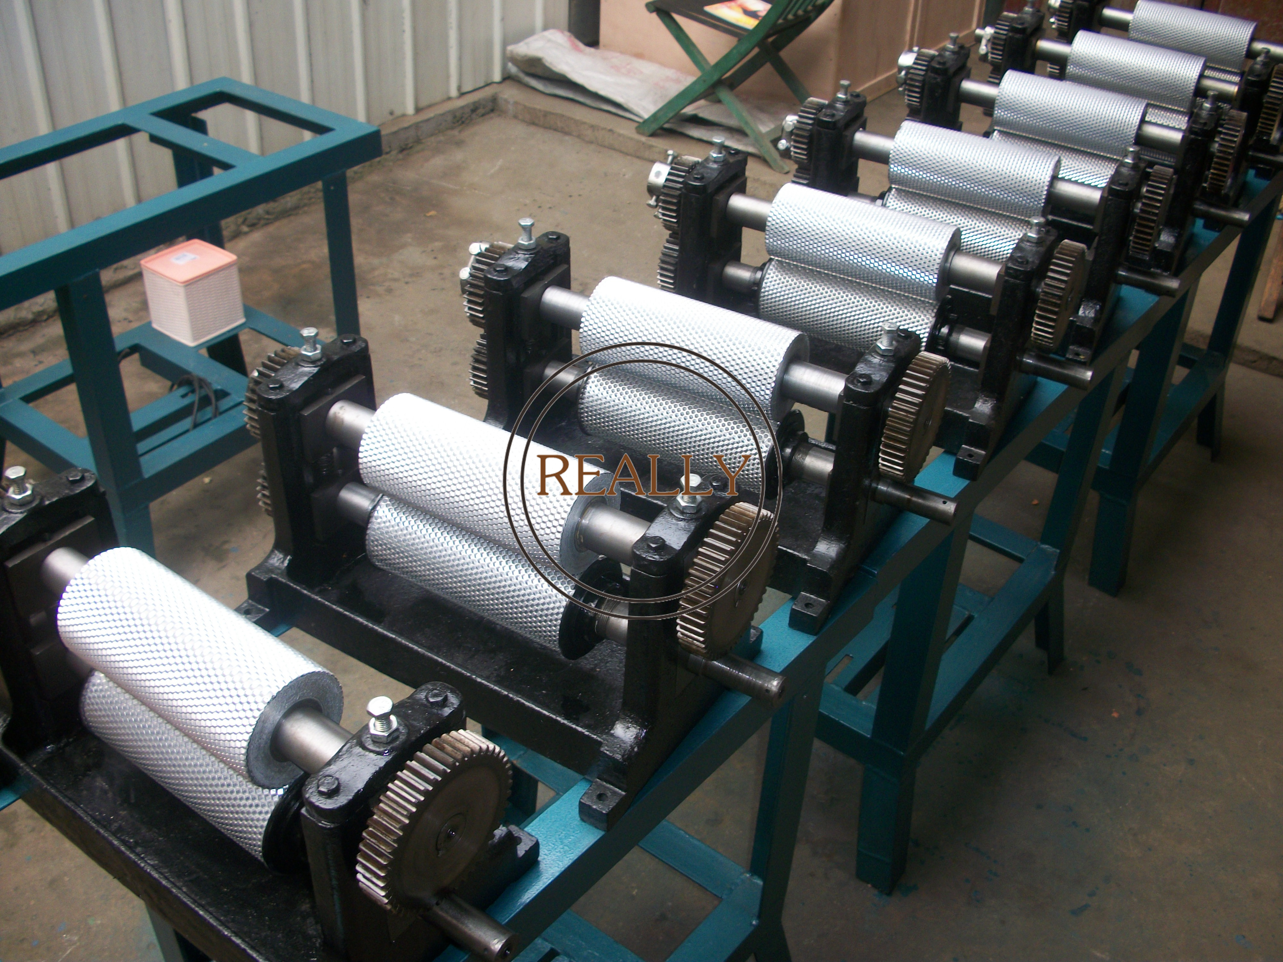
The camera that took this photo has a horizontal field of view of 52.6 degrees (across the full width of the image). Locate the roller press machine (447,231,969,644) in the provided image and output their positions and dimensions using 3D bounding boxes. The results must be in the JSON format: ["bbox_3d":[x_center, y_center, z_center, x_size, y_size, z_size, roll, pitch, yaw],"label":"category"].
[{"bbox_3d":[0.053,-0.085,1.233,0.527,0.251,0.245,20,40,23],"label":"roller press machine"}]

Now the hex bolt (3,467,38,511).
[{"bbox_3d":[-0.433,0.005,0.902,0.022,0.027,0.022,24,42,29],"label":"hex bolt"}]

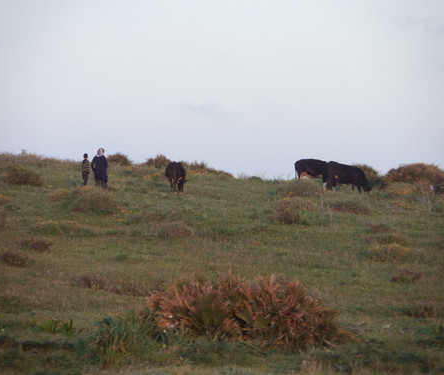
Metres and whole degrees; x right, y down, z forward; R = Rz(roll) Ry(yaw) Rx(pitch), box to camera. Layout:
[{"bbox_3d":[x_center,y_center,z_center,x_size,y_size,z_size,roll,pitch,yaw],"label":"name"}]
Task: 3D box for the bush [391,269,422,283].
[{"bbox_3d":[3.465,1.653,83.000,0.601,0.263,0.511,0,-1,0],"label":"bush"}]

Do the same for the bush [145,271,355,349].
[{"bbox_3d":[0.400,1.711,62.000,2.890,1.066,2.312,0,-1,0],"label":"bush"}]

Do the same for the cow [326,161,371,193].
[{"bbox_3d":[4.980,-0.413,174.000,1.770,1.260,0.620,0,-1,-6],"label":"cow"}]

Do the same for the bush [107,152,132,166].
[{"bbox_3d":[-4.569,-1.248,197.000,1.217,0.605,1.000,0,-2,0],"label":"bush"}]

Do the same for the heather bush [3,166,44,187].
[{"bbox_3d":[-7.949,-0.441,177.000,1.631,0.745,1.387,0,-1,0],"label":"heather bush"}]

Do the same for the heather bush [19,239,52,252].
[{"bbox_3d":[-4.743,1.483,113.000,0.794,0.333,0.675,0,-1,0],"label":"heather bush"}]

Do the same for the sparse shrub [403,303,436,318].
[{"bbox_3d":[3.530,2.198,79.000,0.589,0.266,0.501,0,-1,0],"label":"sparse shrub"}]

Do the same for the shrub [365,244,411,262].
[{"bbox_3d":[3.482,1.389,93.000,0.968,0.379,0.774,0,-1,0],"label":"shrub"}]

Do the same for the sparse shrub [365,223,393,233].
[{"bbox_3d":[4.426,1.131,125.000,0.792,0.274,0.600,0,-2,0],"label":"sparse shrub"}]

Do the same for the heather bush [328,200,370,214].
[{"bbox_3d":[3.808,0.597,132.000,1.254,0.418,0.941,0,-1,0],"label":"heather bush"}]

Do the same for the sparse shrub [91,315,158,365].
[{"bbox_3d":[-1.493,2.319,67.000,1.061,0.765,0.900,0,-2,0],"label":"sparse shrub"}]

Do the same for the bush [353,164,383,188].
[{"bbox_3d":[6.156,-0.444,187.000,1.354,1.058,1.218,0,-1,0],"label":"bush"}]

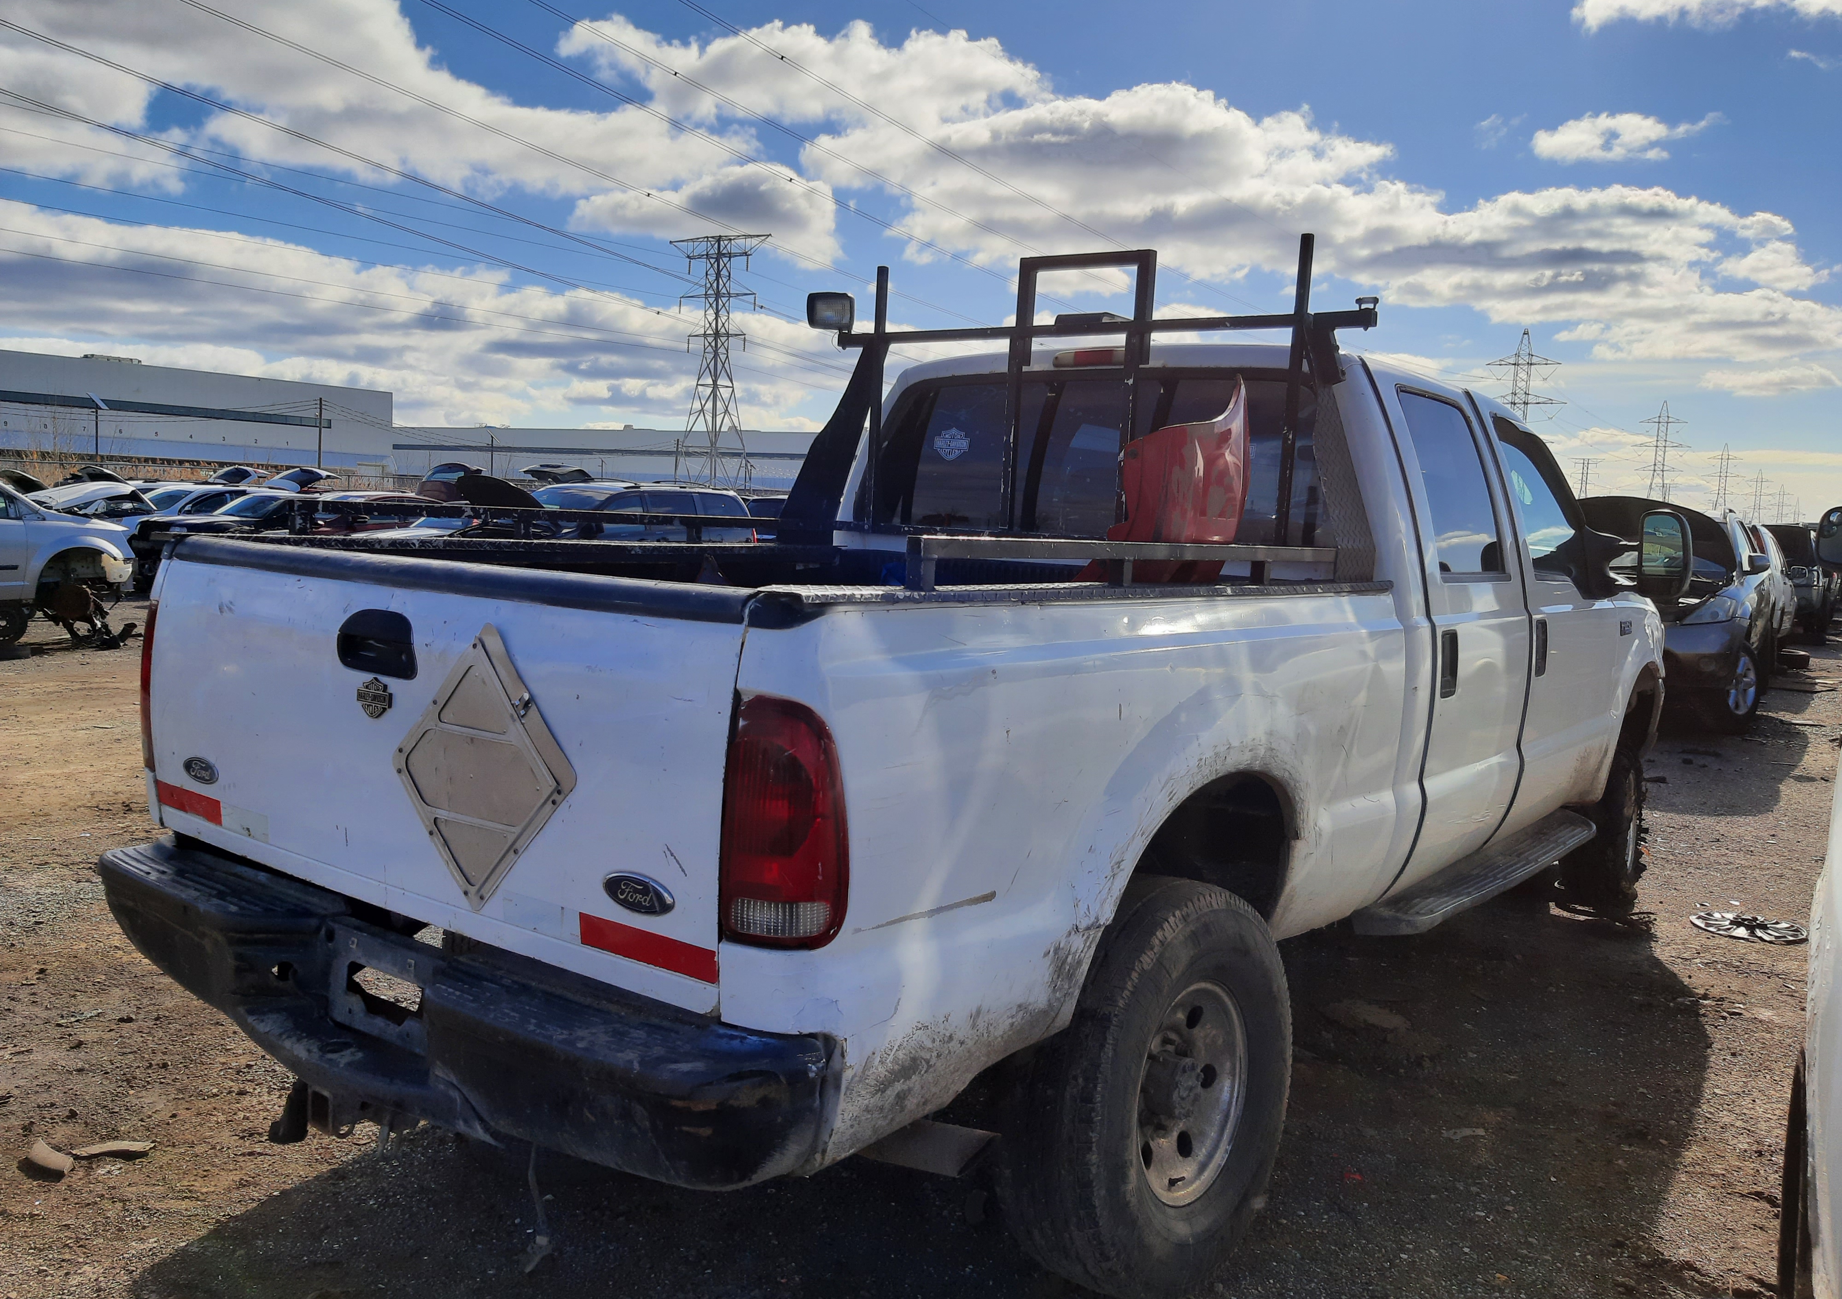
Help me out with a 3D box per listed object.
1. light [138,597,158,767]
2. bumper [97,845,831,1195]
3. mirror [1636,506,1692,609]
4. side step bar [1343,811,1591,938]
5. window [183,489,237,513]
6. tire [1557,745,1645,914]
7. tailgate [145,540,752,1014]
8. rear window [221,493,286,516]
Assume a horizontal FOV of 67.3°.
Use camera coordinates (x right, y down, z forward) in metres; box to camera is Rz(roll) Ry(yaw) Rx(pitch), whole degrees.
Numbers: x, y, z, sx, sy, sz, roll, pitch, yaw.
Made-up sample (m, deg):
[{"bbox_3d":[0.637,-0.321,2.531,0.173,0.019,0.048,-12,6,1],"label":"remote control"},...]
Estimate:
[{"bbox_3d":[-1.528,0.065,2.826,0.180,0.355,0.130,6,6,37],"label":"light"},{"bbox_3d":[-0.887,0.570,2.292,1.910,0.320,0.270,6,6,37],"label":"bumper"},{"bbox_3d":[2.569,-0.312,4.779,0.190,0.340,0.140,6,6,37],"label":"mirror"},{"bbox_3d":[1.753,0.658,4.280,0.210,0.095,2.020,7,6,37],"label":"side step bar"},{"bbox_3d":[-11.304,-2.357,22.000,0.120,0.420,0.950,-8,-3,37],"label":"window"},{"bbox_3d":[2.858,0.675,5.829,0.270,0.790,0.790,6,6,37],"label":"tire"},{"bbox_3d":[-0.861,0.127,2.308,1.610,0.585,0.120,7,6,37],"label":"tailgate"},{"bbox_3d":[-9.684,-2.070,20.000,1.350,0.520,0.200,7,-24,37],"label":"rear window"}]

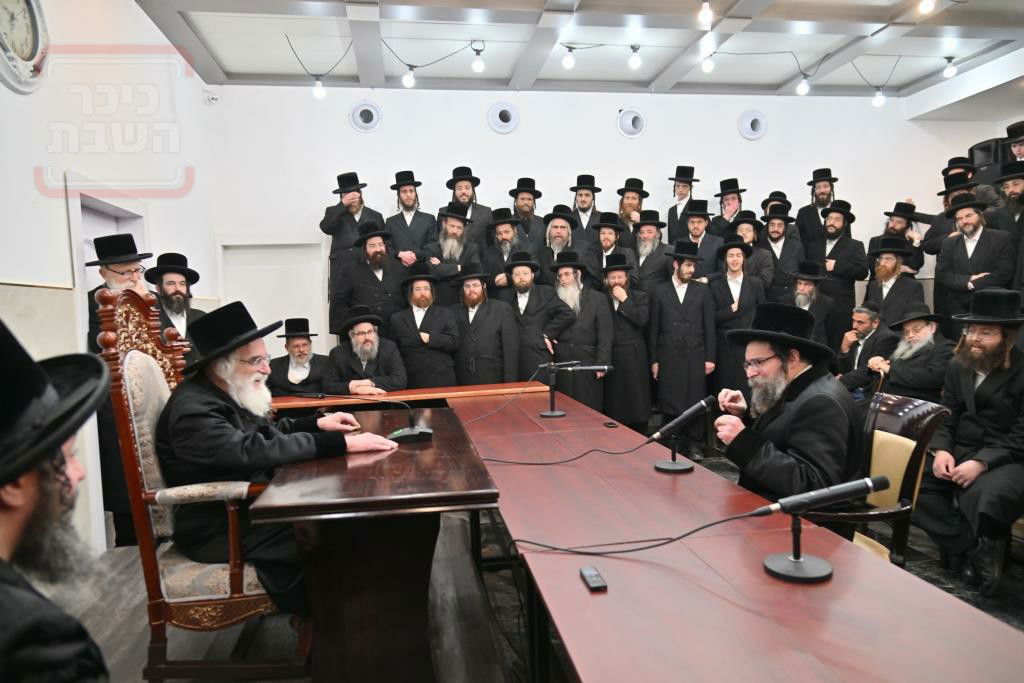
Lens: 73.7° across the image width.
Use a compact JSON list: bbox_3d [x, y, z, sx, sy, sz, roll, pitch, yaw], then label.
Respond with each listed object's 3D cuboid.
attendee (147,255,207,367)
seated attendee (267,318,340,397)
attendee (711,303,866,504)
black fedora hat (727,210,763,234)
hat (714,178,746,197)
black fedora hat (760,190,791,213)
[{"bbox_3d":[-2.057,0.312,4.250,0.550,1.725,0.380,-4,3,-37],"label":"attendee"},{"bbox_3d":[-1.544,0.481,5.102,0.540,1.305,0.750,-3,3,-14],"label":"seated attendee"},{"bbox_3d":[0.907,0.527,2.374,0.700,1.310,0.550,-2,3,-2],"label":"attendee"},{"bbox_3d":[2.198,-1.130,6.400,0.310,0.150,0.350,0,-6,30],"label":"black fedora hat"},{"bbox_3d":[2.368,-1.669,7.400,0.340,0.150,0.360,-6,4,27],"label":"hat"},{"bbox_3d":[2.673,-1.420,6.900,0.310,0.145,0.350,-1,-9,18],"label":"black fedora hat"}]

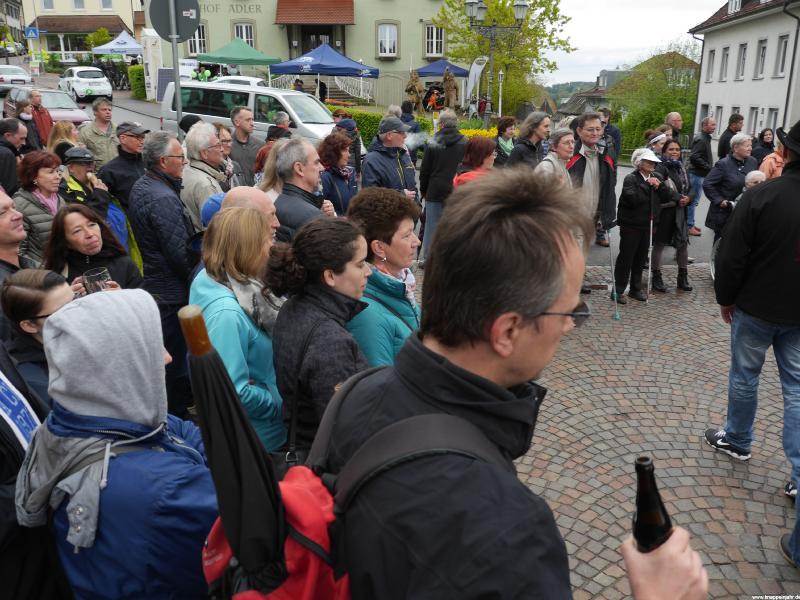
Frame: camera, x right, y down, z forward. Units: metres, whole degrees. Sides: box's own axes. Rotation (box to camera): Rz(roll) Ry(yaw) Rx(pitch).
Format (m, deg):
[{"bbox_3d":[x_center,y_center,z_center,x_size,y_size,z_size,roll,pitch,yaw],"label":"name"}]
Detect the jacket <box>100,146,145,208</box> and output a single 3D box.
[{"bbox_3d":[-2.060,-0.787,4.873,0.310,0.720,0.480,2,17,5],"label":"jacket"}]

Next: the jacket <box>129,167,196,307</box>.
[{"bbox_3d":[-1.433,-0.369,3.856,0.350,0.770,0.480,-7,19,-23],"label":"jacket"}]

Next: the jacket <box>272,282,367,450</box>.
[{"bbox_3d":[-0.247,0.228,2.014,0.290,0.620,0.430,-5,18,-17],"label":"jacket"}]

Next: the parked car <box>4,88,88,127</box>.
[{"bbox_3d":[-9.665,-4.986,17.300,4.150,1.460,1.720,16,23,41],"label":"parked car"}]

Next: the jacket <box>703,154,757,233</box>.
[{"bbox_3d":[3.294,-1.062,6.430,0.500,0.780,0.330,-10,20,-32],"label":"jacket"}]

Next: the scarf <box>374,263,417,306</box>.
[{"bbox_3d":[-0.019,-0.053,2.183,0.180,0.170,0.180,-3,18,-11],"label":"scarf"}]

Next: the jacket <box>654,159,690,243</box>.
[{"bbox_3d":[2.959,-1.076,7.000,0.440,0.920,0.310,-7,19,-25],"label":"jacket"}]

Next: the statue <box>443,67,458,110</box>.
[{"bbox_3d":[2.263,-9.411,29.000,0.700,1.950,0.650,0,17,0],"label":"statue"}]

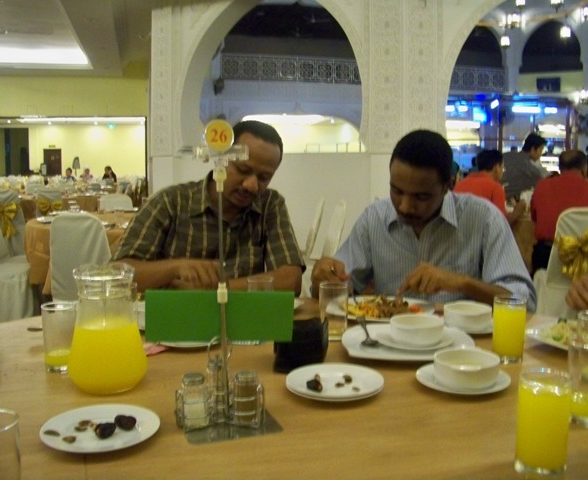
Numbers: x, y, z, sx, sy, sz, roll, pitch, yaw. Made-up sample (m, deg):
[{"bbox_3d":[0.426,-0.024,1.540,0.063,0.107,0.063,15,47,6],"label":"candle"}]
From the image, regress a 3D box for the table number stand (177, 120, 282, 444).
[{"bbox_3d":[-0.100,0.052,0.920,0.148,0.461,0.120,-1,7,-20],"label":"table number stand"}]

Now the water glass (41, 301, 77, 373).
[{"bbox_3d":[-0.452,0.188,1.171,0.069,0.122,0.069,0,7,0],"label":"water glass"}]

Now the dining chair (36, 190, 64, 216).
[{"bbox_3d":[-3.046,-0.212,7.631,0.440,0.890,0.520,-1,7,-11],"label":"dining chair"}]

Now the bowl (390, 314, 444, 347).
[{"bbox_3d":[0.268,0.195,1.332,0.116,0.046,0.118,1,7,0],"label":"bowl"}]

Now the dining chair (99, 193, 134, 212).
[{"bbox_3d":[-1.570,0.036,5.444,0.420,0.885,0.520,-2,7,-17],"label":"dining chair"}]

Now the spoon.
[{"bbox_3d":[0.159,0.199,1.333,0.036,0.025,0.180,-1,10,-4],"label":"spoon"}]

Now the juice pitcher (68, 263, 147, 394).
[{"bbox_3d":[-0.333,0.157,1.100,0.132,0.205,0.135,2,7,11],"label":"juice pitcher"}]

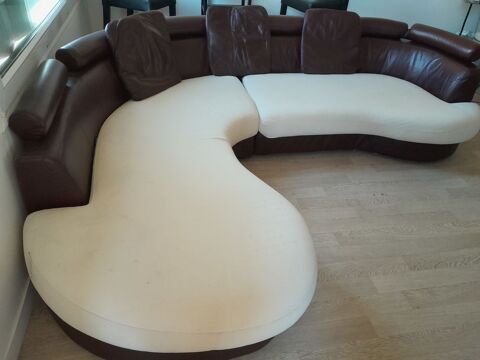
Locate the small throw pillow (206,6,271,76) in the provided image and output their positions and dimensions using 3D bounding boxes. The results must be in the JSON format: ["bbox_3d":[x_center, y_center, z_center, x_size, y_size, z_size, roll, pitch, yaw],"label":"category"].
[{"bbox_3d":[-0.015,-1.154,3.016,0.536,0.529,0.142,-7,26,-18],"label":"small throw pillow"}]

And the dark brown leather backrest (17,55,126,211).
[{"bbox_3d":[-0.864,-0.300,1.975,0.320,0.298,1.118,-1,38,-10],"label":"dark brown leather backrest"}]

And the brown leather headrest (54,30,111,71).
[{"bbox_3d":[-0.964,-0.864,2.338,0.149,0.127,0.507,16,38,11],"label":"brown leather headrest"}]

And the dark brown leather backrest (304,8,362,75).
[{"bbox_3d":[0.819,-1.248,3.277,0.514,0.529,0.142,-1,25,-10],"label":"dark brown leather backrest"}]

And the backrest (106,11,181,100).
[{"bbox_3d":[-0.662,-0.908,2.596,0.149,0.522,0.492,12,35,31],"label":"backrest"}]

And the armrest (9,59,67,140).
[{"bbox_3d":[-0.921,-0.420,1.721,0.134,0.131,0.730,-3,38,-13],"label":"armrest"}]

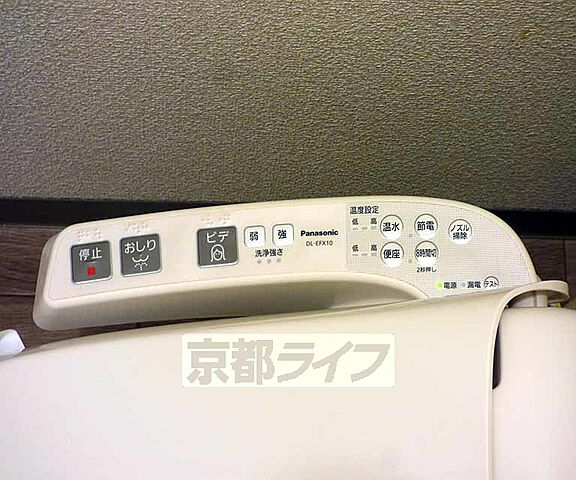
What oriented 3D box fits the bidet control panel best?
[{"bbox_3d":[-0.004,0.018,0.849,0.312,0.050,0.078,-2,66,-1],"label":"bidet control panel"}]

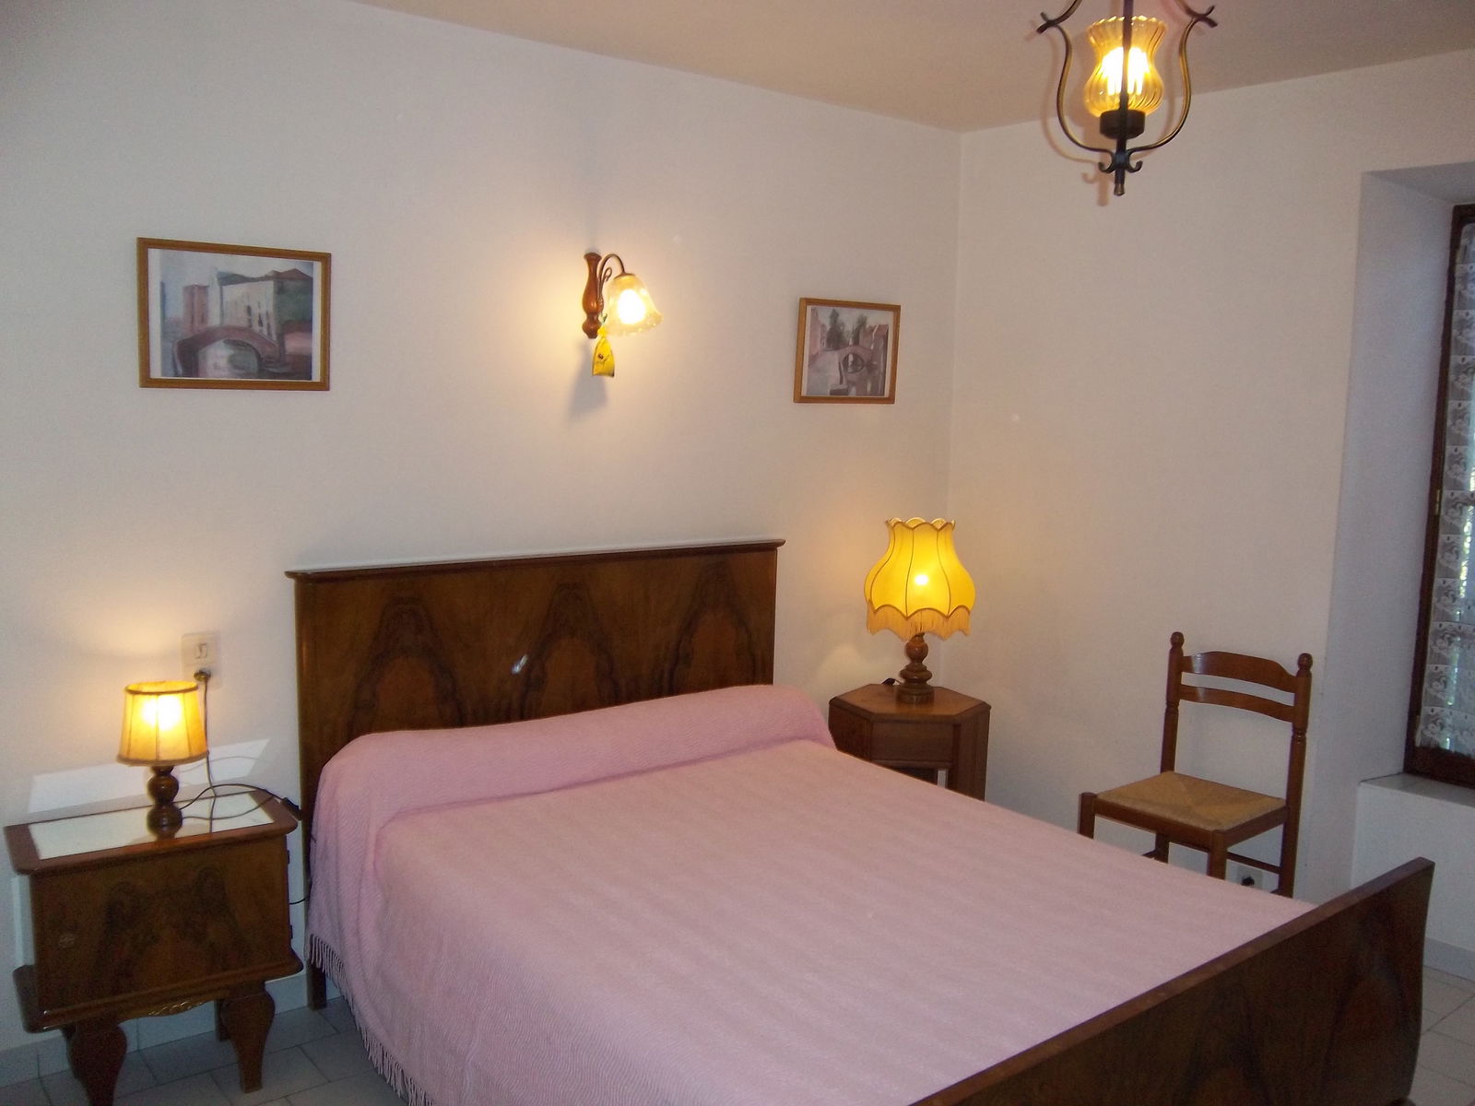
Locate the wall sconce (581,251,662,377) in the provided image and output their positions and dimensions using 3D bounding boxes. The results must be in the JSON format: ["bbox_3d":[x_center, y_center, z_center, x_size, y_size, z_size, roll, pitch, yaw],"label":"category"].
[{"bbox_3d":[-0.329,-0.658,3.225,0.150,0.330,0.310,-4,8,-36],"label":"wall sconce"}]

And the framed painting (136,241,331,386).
[{"bbox_3d":[-1.167,-0.552,2.802,0.430,0.332,0.020,-4,8,-36],"label":"framed painting"}]

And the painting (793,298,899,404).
[{"bbox_3d":[0.375,-0.660,3.939,0.442,0.330,0.020,-4,8,-36],"label":"painting"}]

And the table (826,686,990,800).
[{"bbox_3d":[0.551,0.785,3.913,0.506,0.615,0.433,2,7,5],"label":"table"}]

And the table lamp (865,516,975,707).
[{"bbox_3d":[0.592,0.189,3.872,0.360,0.580,0.360,2,7,5],"label":"table lamp"}]

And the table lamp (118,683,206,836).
[{"bbox_3d":[-1.273,0.446,2.636,0.197,0.310,0.197,-4,8,-36],"label":"table lamp"}]

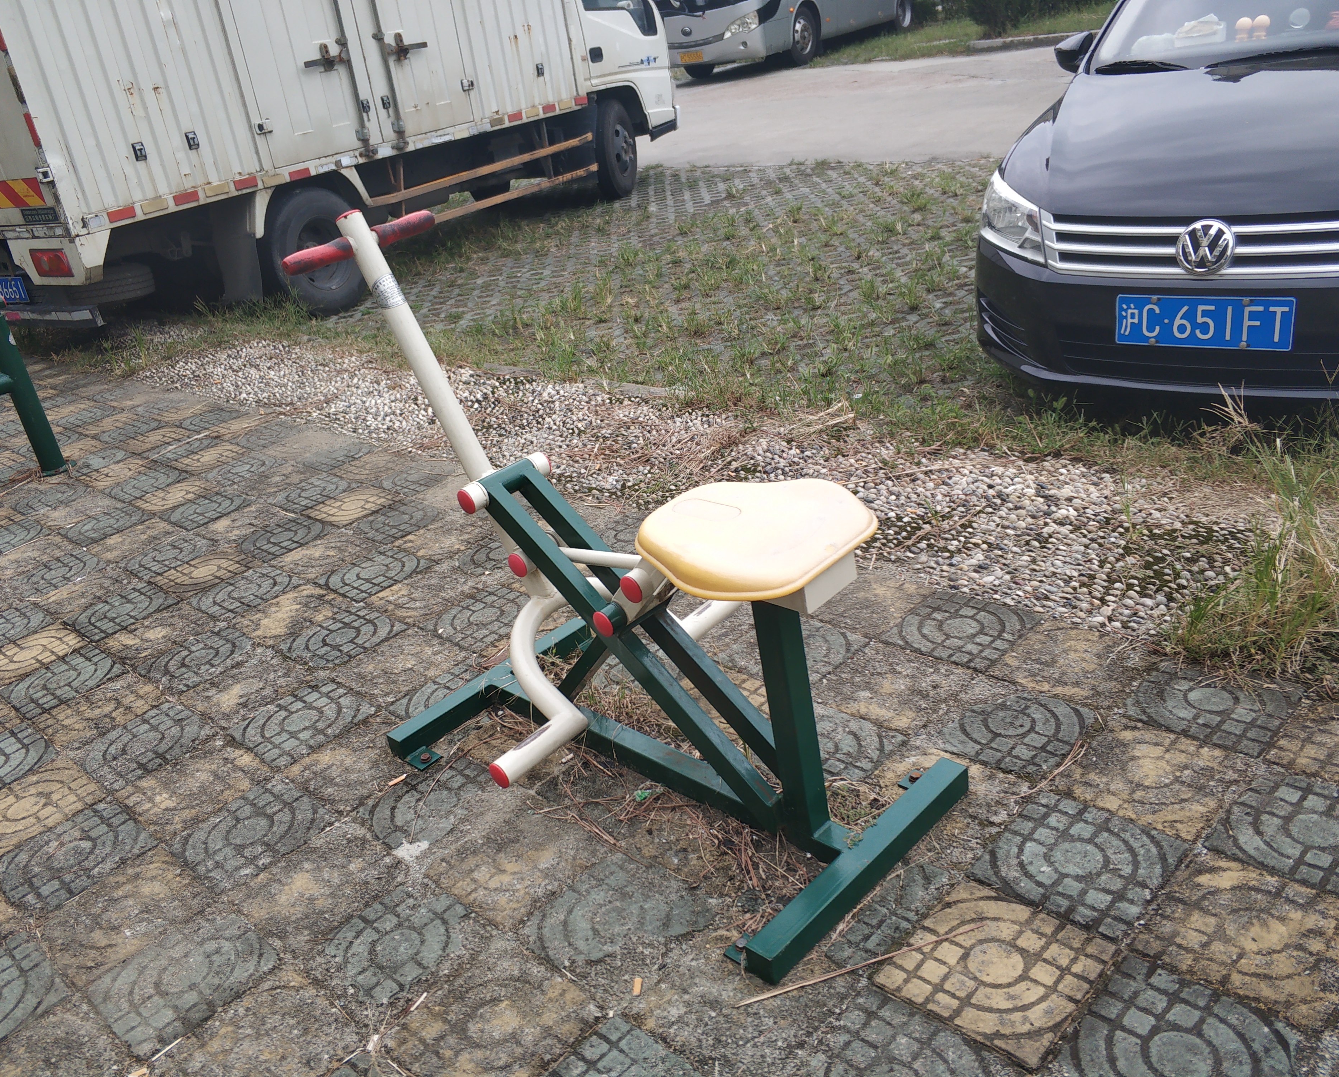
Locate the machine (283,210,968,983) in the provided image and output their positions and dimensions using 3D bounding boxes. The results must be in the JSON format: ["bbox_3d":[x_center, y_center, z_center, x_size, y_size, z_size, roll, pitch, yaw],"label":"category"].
[{"bbox_3d":[-0.146,-0.028,2.047,1.175,1.090,0.600,16,35,42],"label":"machine"}]

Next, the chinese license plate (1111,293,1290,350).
[{"bbox_3d":[1.432,-0.582,3.019,0.440,0.140,0.012,10,31,34],"label":"chinese license plate"}]

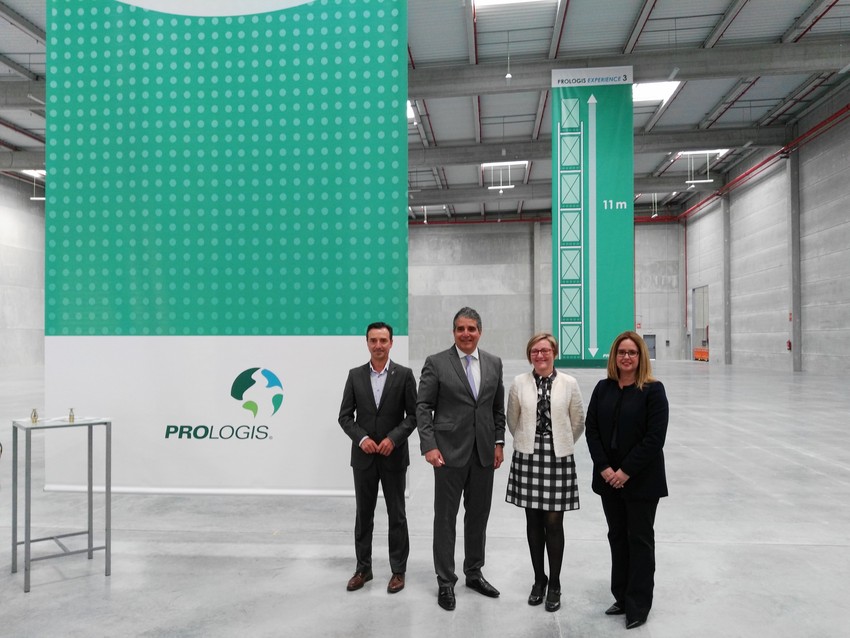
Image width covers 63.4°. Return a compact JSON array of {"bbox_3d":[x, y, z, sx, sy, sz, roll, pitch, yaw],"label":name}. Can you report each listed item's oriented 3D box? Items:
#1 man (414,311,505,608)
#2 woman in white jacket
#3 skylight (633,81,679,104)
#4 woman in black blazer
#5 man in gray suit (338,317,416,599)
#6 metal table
[{"bbox_3d":[0.227,0.837,4.378,0.560,1.832,0.400,0,-2,-20],"label":"man"},{"bbox_3d":[0.751,0.921,4.295,0.490,1.656,0.360,-1,-2,13],"label":"woman in white jacket"},{"bbox_3d":[9.800,-10.200,30.850,2.600,0.200,2.900,0,-2,6],"label":"skylight"},{"bbox_3d":[1.192,0.908,4.065,0.490,1.664,0.380,-1,-2,22],"label":"woman in black blazer"},{"bbox_3d":[-0.312,0.892,4.587,0.530,1.740,0.360,0,-2,8],"label":"man in gray suit"},{"bbox_3d":[-2.529,1.245,4.795,0.525,1.065,0.515,1,-2,-39],"label":"metal table"}]

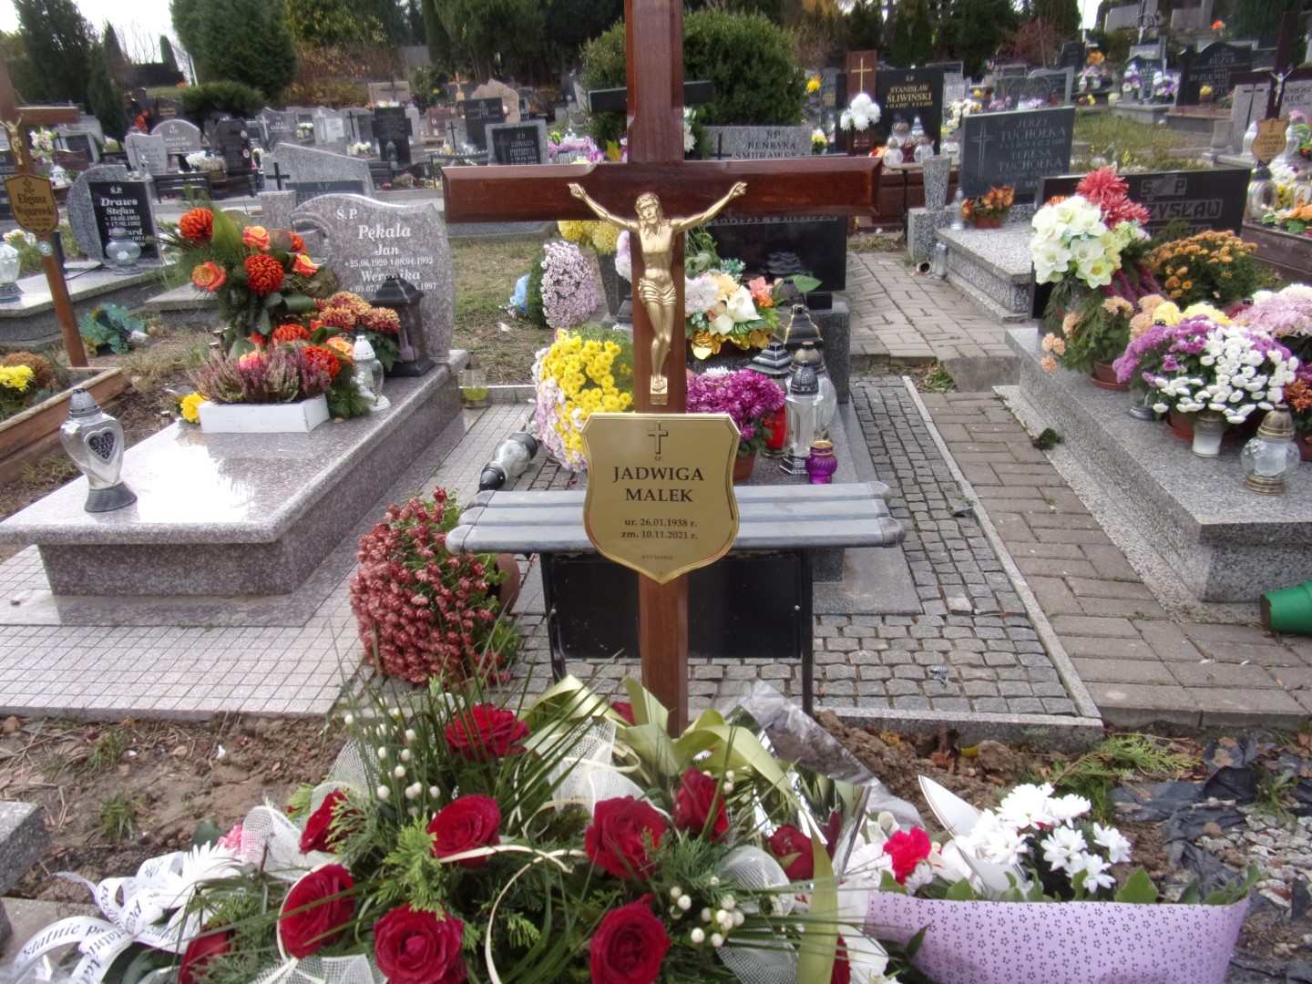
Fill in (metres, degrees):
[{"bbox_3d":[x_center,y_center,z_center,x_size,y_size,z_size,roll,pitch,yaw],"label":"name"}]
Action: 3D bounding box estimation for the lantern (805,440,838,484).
[{"bbox_3d":[0.482,-0.087,2.650,0.093,0.125,0.093,0,20,6],"label":"lantern"}]

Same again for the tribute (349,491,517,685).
[{"bbox_3d":[-0.517,0.220,2.130,0.390,0.420,0.420,-11,24,-37],"label":"tribute"}]

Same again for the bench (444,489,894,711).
[{"bbox_3d":[0.057,0.258,2.098,0.945,0.460,0.300,-1,21,3],"label":"bench"}]

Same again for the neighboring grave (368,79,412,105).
[{"bbox_3d":[-5.837,-8.710,20.000,0.930,0.650,0.130,-1,21,6],"label":"neighboring grave"}]

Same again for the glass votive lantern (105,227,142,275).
[{"bbox_3d":[-3.571,-1.612,6.100,0.200,0.300,0.200,-1,21,6],"label":"glass votive lantern"}]

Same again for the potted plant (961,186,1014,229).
[{"bbox_3d":[2.096,-1.800,5.750,0.330,0.260,0.240,0,23,5],"label":"potted plant"}]

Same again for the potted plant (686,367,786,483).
[{"bbox_3d":[0.196,-0.192,2.577,0.360,0.310,0.340,0,23,5],"label":"potted plant"}]

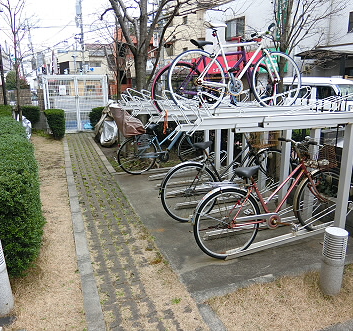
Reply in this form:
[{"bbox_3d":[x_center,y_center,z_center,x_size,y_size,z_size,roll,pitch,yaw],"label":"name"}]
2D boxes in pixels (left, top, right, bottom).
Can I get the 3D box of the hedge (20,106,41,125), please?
[{"bbox_3d":[-5.299,-1.702,11.637,0.750,0.870,0.700,-6,15,-19],"label":"hedge"}]

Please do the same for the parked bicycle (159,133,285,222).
[{"bbox_3d":[0.626,0.057,3.649,1.750,1.030,0.550,-10,16,-17],"label":"parked bicycle"}]

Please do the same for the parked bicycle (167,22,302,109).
[{"bbox_3d":[0.703,-1.075,3.556,1.690,0.970,0.460,-6,12,-18],"label":"parked bicycle"}]

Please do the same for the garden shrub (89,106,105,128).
[{"bbox_3d":[-2.542,-1.528,10.781,0.750,0.870,0.700,-6,15,-19],"label":"garden shrub"}]

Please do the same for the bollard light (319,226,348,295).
[{"bbox_3d":[1.141,0.700,2.316,0.147,0.473,0.147,-1,14,0],"label":"bollard light"}]

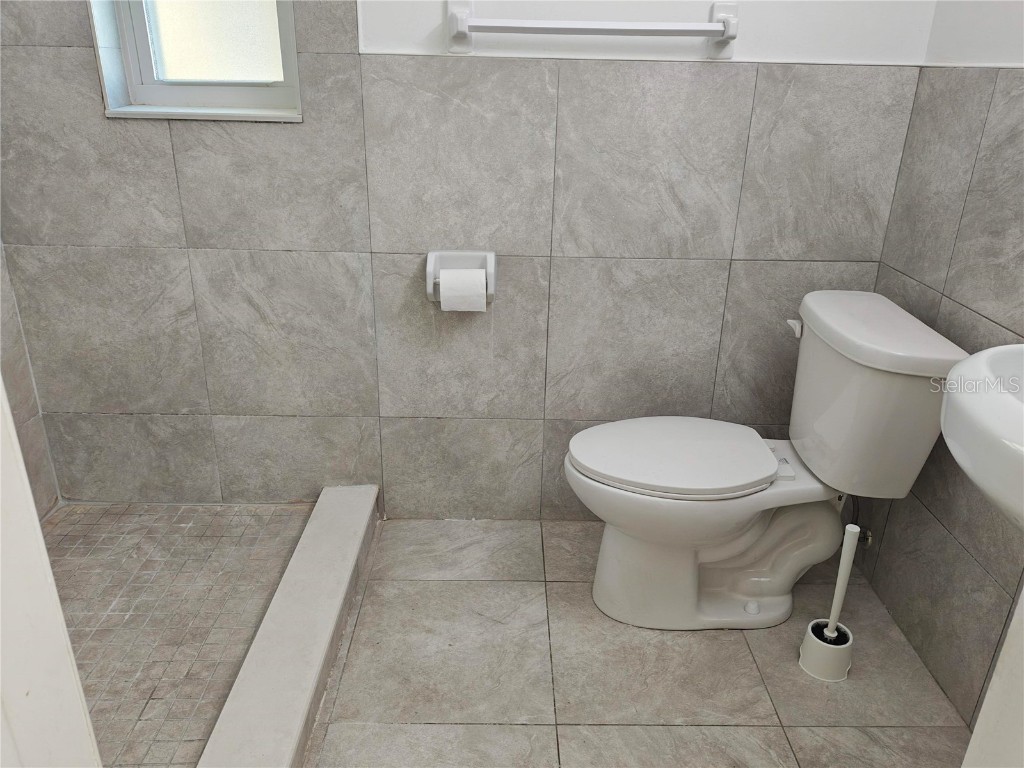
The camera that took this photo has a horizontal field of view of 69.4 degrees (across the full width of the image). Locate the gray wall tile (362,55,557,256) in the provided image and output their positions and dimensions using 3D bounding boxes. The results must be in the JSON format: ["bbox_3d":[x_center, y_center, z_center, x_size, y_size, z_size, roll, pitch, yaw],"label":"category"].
[{"bbox_3d":[-0.122,-0.533,1.764,0.452,0.451,0.012,1,23,-1],"label":"gray wall tile"}]

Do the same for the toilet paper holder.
[{"bbox_3d":[-0.129,-0.257,1.847,0.171,0.133,0.075,1,23,-1],"label":"toilet paper holder"}]

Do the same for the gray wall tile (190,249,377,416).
[{"bbox_3d":[-0.586,-0.124,1.945,0.455,0.455,0.012,1,23,-1],"label":"gray wall tile"}]

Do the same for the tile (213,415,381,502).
[{"bbox_3d":[-0.594,0.214,2.087,0.455,0.279,0.012,1,23,-1],"label":"tile"}]

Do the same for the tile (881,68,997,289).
[{"bbox_3d":[0.938,-0.458,1.643,0.012,0.451,0.288,1,23,-1],"label":"tile"}]

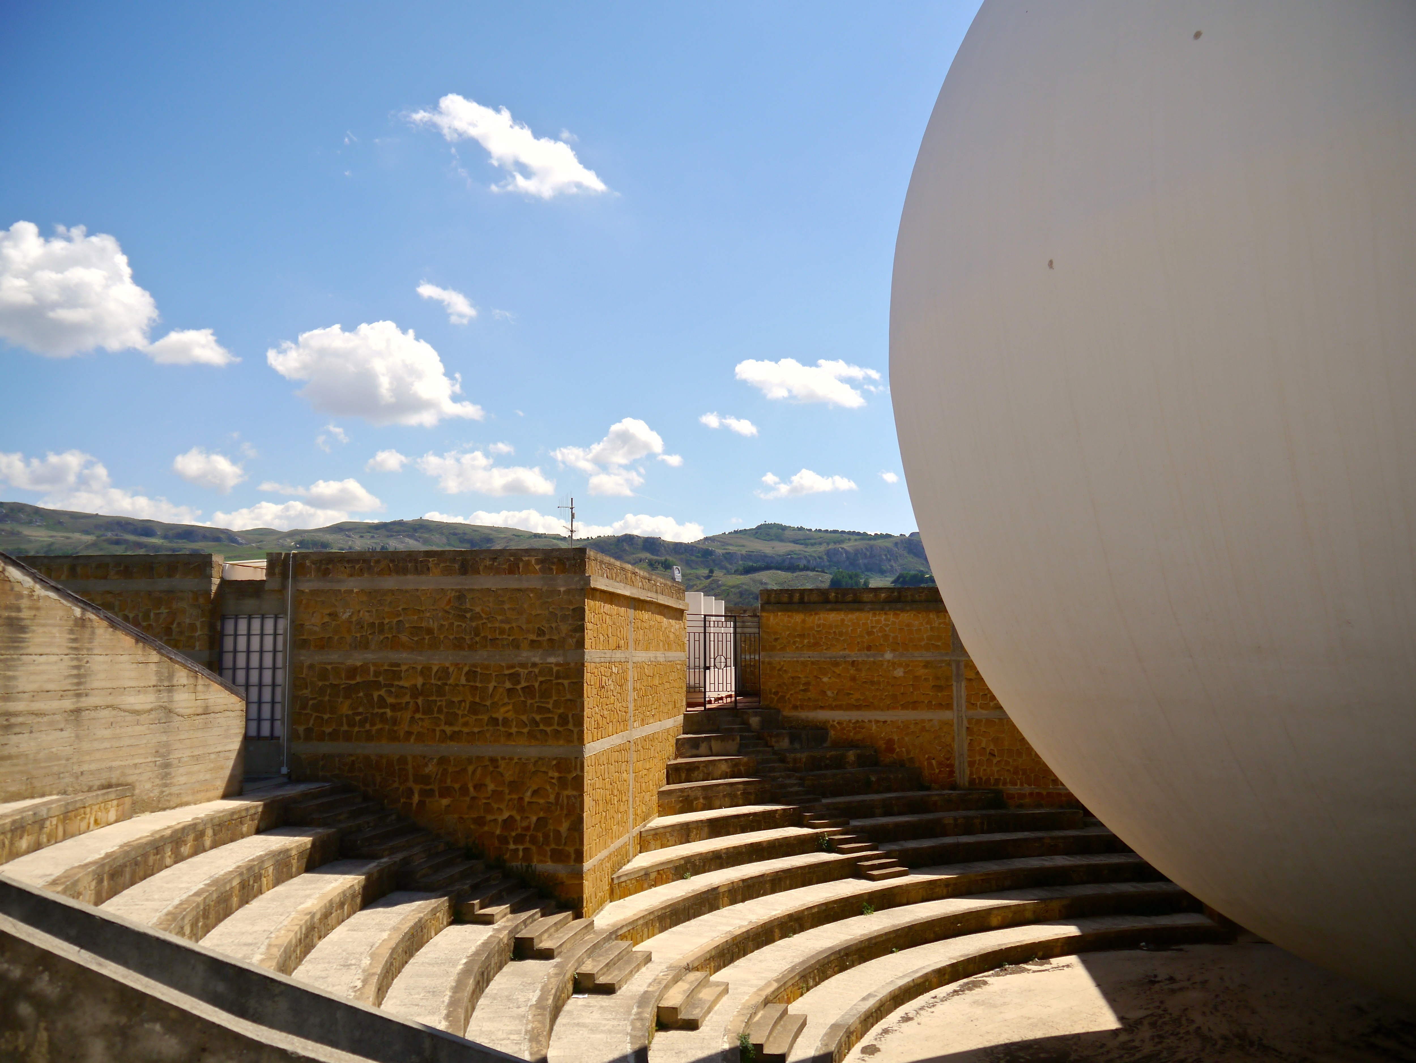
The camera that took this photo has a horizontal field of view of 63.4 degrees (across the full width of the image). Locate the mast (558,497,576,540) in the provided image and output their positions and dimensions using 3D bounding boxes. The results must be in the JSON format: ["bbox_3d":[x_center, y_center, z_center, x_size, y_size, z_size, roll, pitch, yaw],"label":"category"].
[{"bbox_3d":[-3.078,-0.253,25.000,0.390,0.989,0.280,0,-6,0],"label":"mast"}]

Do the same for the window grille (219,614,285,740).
[{"bbox_3d":[-7.042,2.246,17.727,1.149,1.913,0.100,-1,-6,8],"label":"window grille"}]

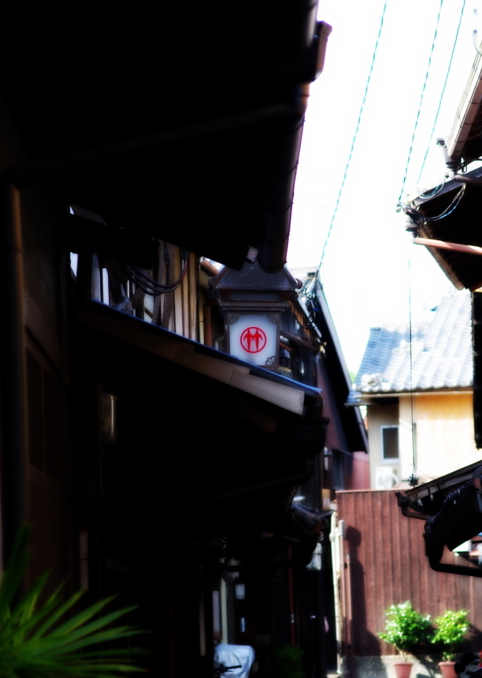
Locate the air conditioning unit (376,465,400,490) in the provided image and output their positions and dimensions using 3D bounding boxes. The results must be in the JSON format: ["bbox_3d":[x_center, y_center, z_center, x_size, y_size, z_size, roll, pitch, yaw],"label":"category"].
[{"bbox_3d":[2.759,2.740,57.300,0.290,0.550,0.780,-3,-5,11],"label":"air conditioning unit"}]

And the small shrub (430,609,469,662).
[{"bbox_3d":[3.445,4.859,49.000,0.630,0.860,0.600,-2,-5,0],"label":"small shrub"}]

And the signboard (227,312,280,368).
[{"bbox_3d":[0.081,0.016,18.500,0.330,0.360,0.290,-2,-5,0],"label":"signboard"}]

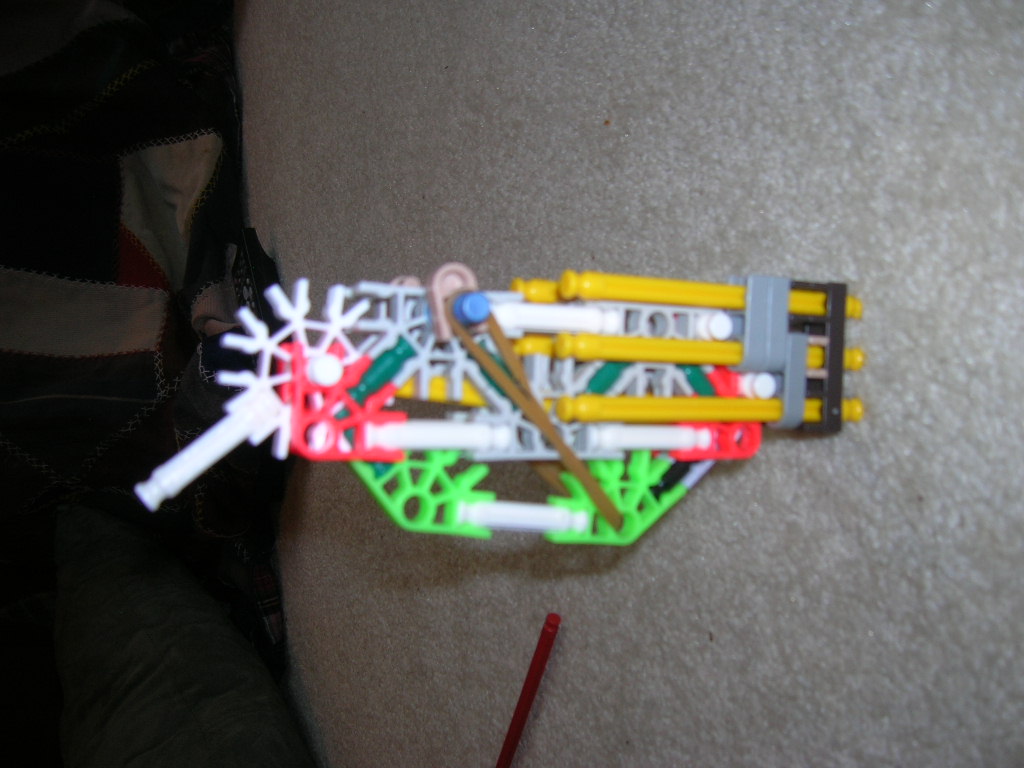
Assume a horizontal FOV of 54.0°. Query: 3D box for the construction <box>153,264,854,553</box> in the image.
[{"bbox_3d":[0.005,0.006,0.233,0.050,0.173,0.066,180,91,-67],"label":"construction"}]

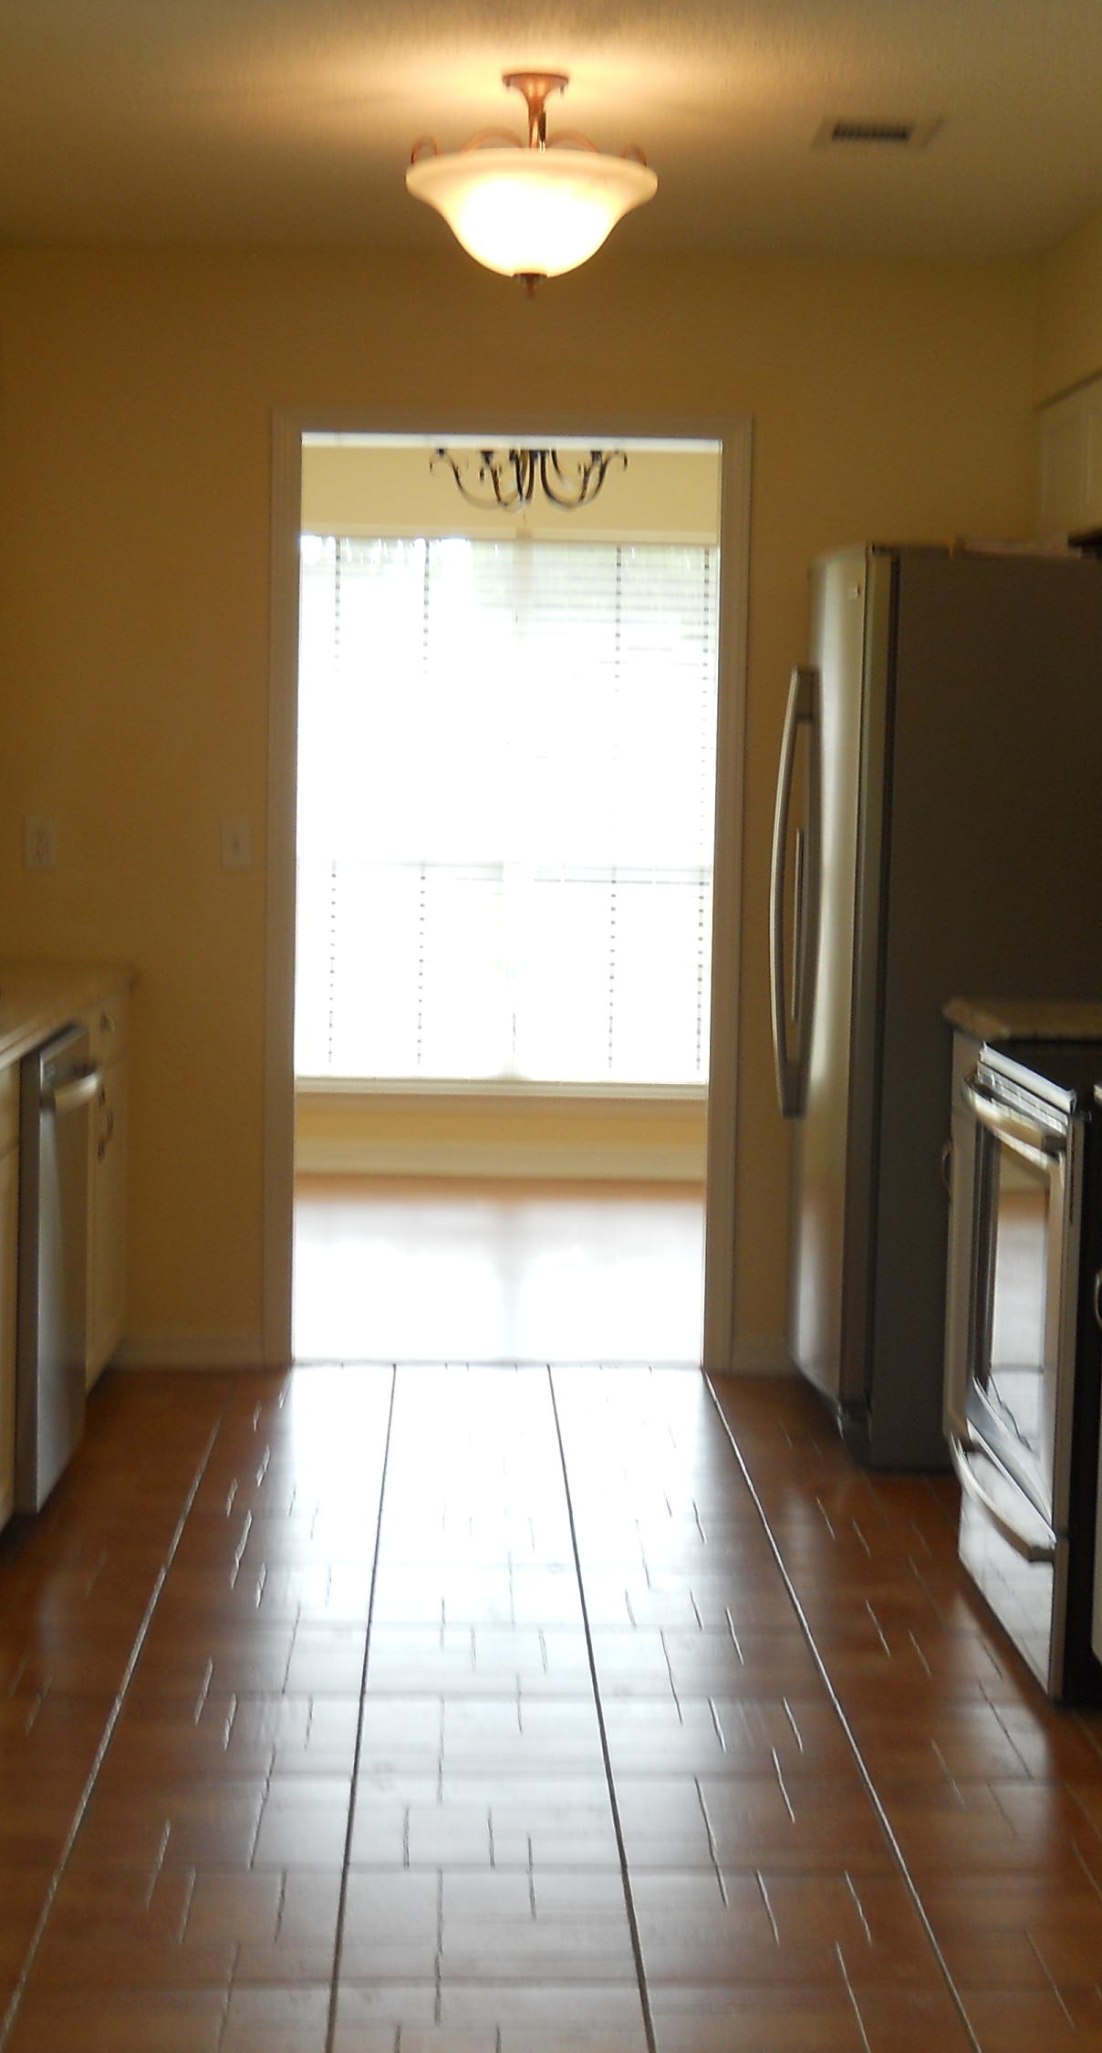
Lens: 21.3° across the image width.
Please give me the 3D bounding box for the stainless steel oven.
[{"bbox_3d":[1.039,0.484,4.589,0.682,0.960,0.760,1,5,-2],"label":"stainless steel oven"}]

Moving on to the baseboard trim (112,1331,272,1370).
[{"bbox_3d":[-0.813,0.713,6.479,0.357,0.083,0.016,1,5,-2],"label":"baseboard trim"}]

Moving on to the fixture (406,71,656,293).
[{"bbox_3d":[-0.031,-1.357,4.736,0.406,0.352,0.406,1,5,-2],"label":"fixture"}]

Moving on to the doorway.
[{"bbox_3d":[-0.099,-0.285,6.465,1.038,2.096,0.130,1,5,-2],"label":"doorway"}]

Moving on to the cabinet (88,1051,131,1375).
[{"bbox_3d":[-1.241,0.363,6.020,0.618,0.874,0.930,1,5,-2],"label":"cabinet"}]

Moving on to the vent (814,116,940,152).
[{"bbox_3d":[0.556,-1.522,5.024,0.210,0.015,0.290,1,5,-2],"label":"vent"}]

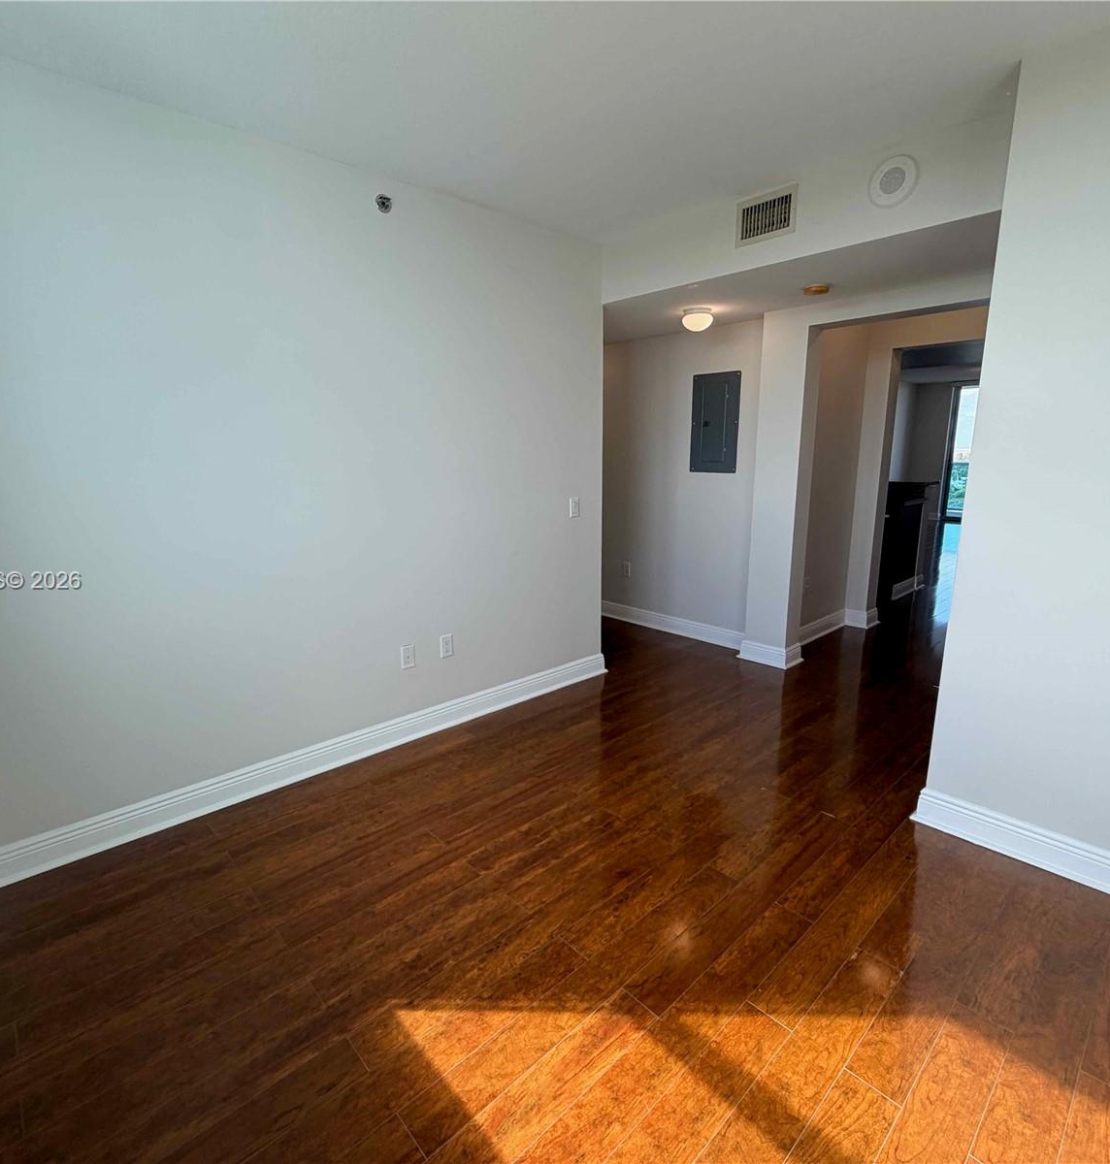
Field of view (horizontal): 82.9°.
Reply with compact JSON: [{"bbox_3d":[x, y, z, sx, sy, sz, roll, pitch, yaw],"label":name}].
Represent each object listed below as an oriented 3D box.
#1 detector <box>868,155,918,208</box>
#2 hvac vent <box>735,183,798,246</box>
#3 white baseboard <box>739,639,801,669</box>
[{"bbox_3d":[1.349,-1.611,2.517,0.032,0.194,0.194,-11,16,-42],"label":"detector"},{"bbox_3d":[0.974,-1.694,2.916,0.020,0.195,0.305,-11,16,-42],"label":"hvac vent"},{"bbox_3d":[1.516,0.477,4.403,0.282,0.132,0.366,-11,16,-42],"label":"white baseboard"}]

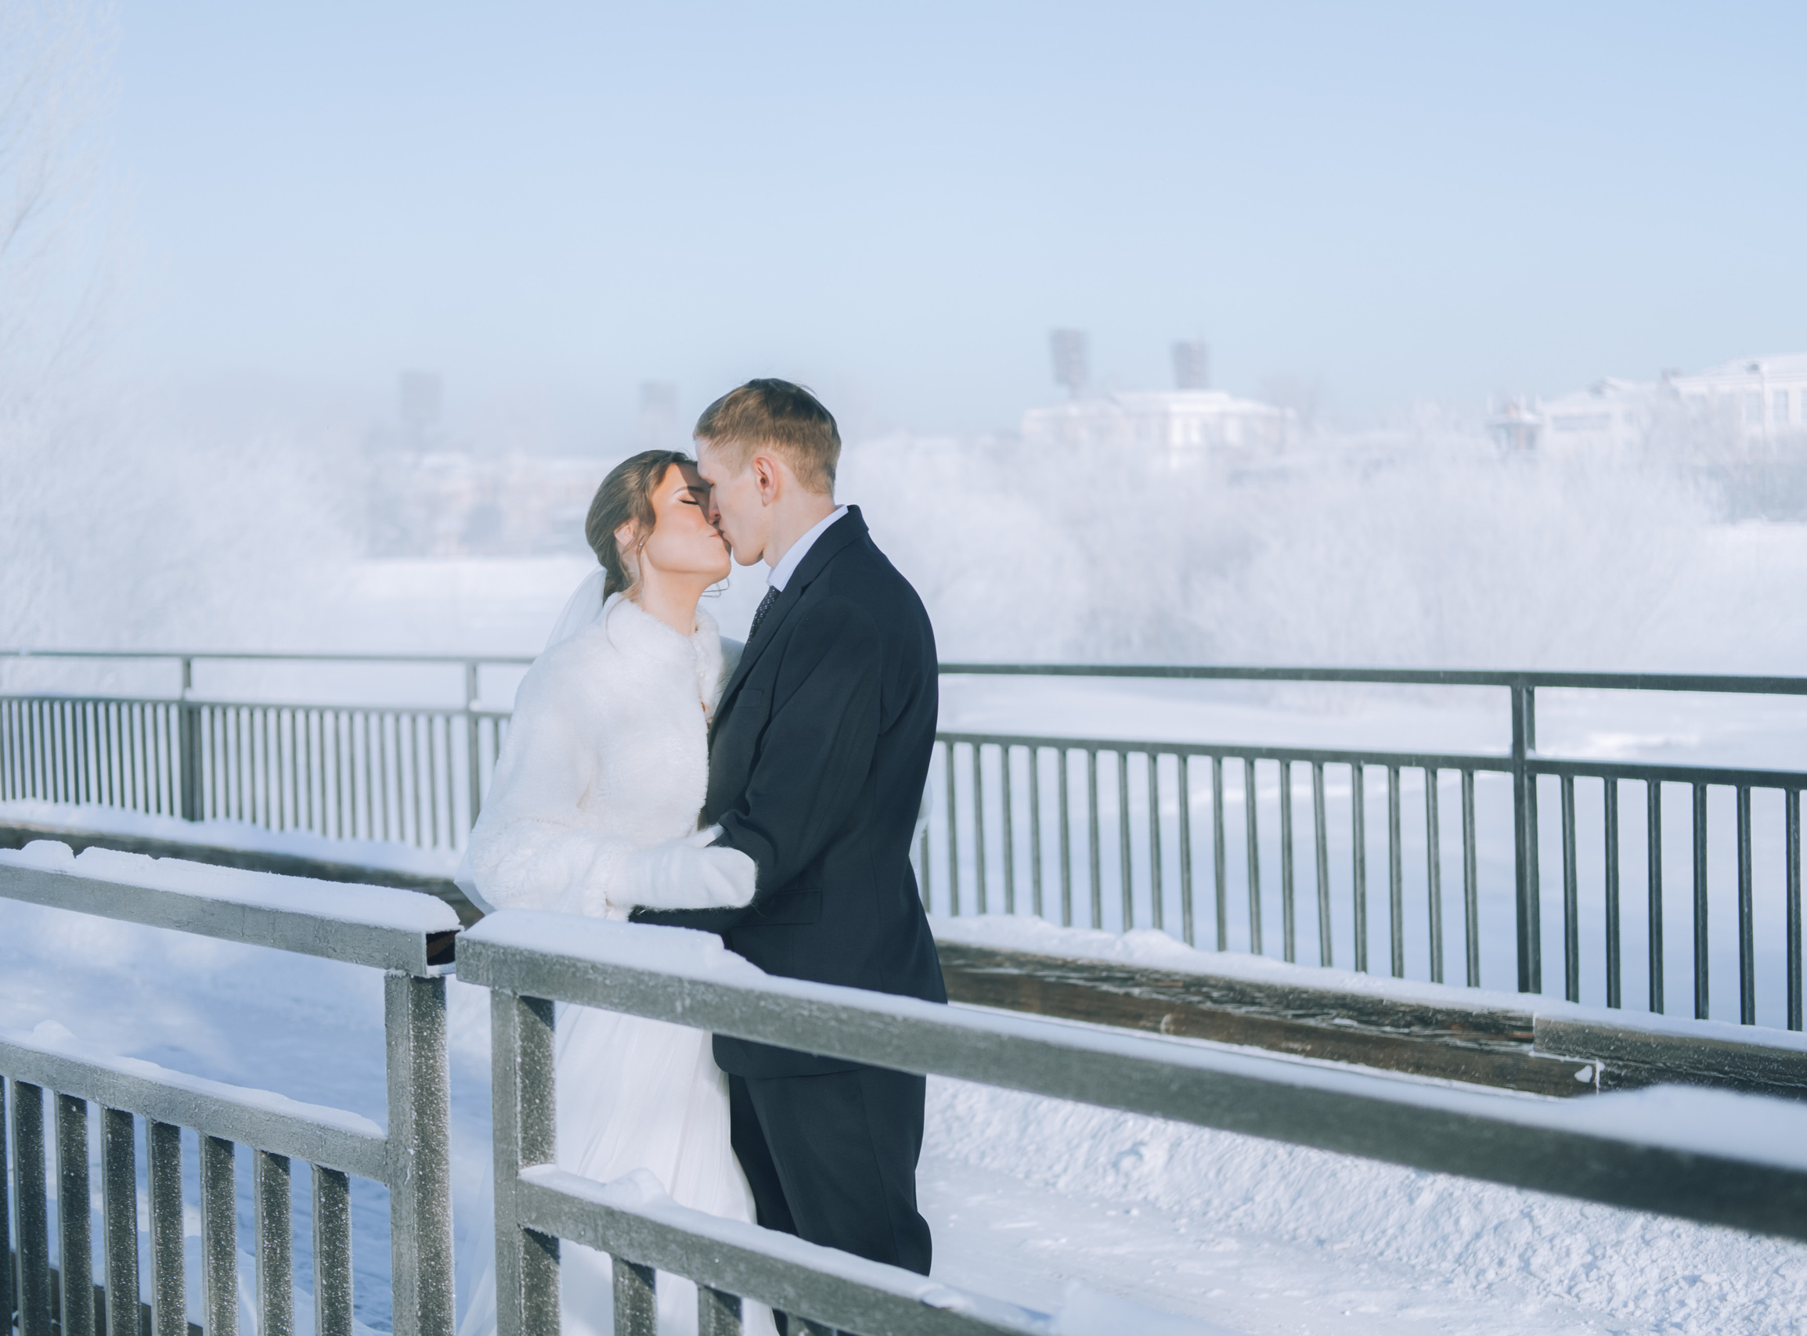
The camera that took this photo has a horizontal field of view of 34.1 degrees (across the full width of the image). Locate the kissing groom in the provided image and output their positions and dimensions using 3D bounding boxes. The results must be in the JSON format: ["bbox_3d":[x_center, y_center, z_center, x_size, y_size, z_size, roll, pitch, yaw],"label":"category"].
[{"bbox_3d":[-0.155,0.490,4.128,0.460,1.770,0.540,-2,2,-5],"label":"kissing groom"}]

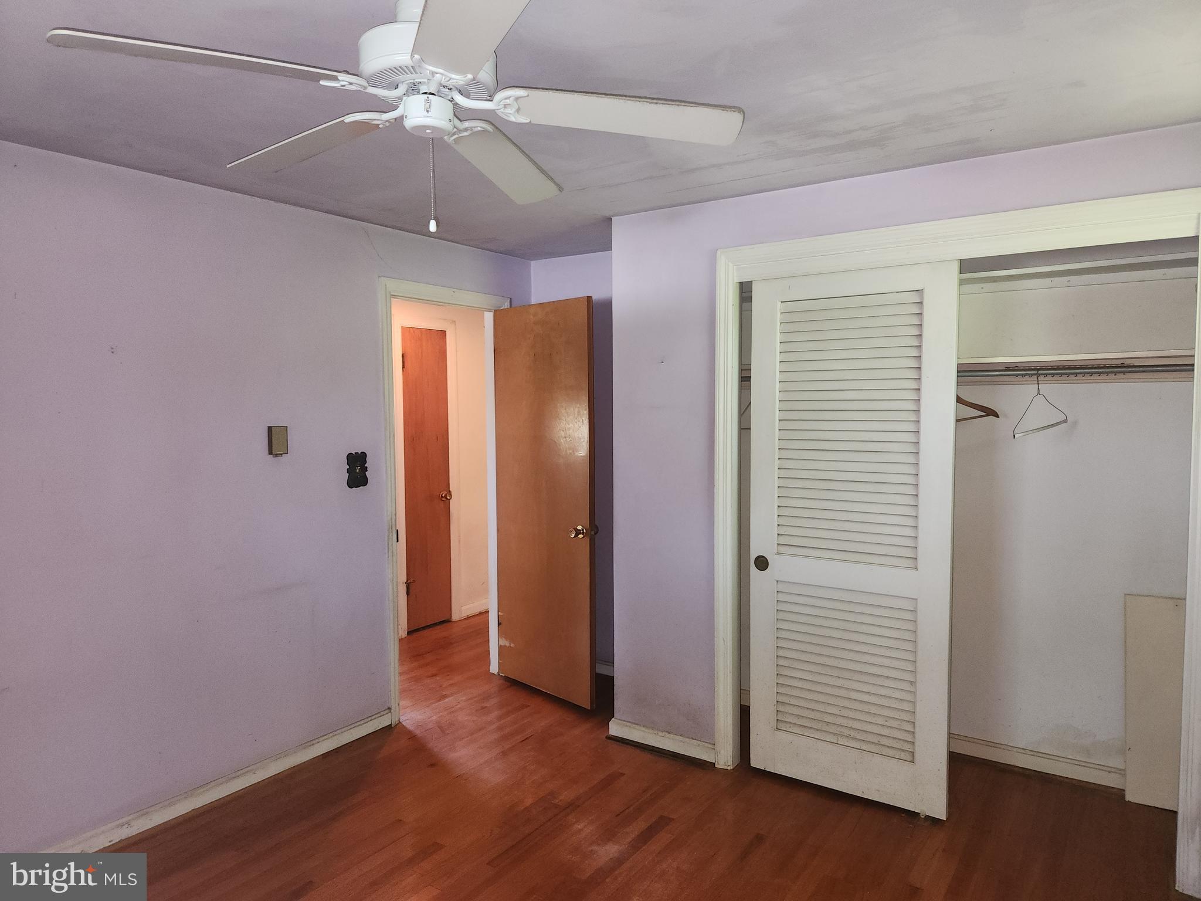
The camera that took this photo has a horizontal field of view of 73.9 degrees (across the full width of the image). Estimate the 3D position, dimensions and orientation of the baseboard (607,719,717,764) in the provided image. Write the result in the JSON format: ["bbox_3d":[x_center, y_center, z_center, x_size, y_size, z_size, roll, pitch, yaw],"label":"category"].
[{"bbox_3d":[0.275,1.296,3.573,0.540,0.085,0.024,2,4,35],"label":"baseboard"}]

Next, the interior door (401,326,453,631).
[{"bbox_3d":[-1.208,0.199,5.537,0.045,2.050,0.410,2,4,35],"label":"interior door"}]

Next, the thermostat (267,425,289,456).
[{"bbox_3d":[-1.340,-0.037,3.324,0.033,0.122,0.073,2,4,35],"label":"thermostat"}]

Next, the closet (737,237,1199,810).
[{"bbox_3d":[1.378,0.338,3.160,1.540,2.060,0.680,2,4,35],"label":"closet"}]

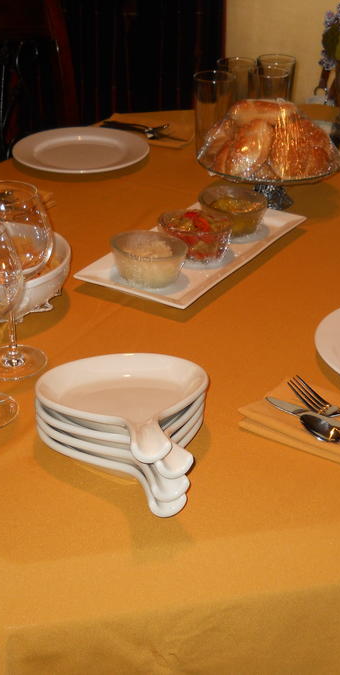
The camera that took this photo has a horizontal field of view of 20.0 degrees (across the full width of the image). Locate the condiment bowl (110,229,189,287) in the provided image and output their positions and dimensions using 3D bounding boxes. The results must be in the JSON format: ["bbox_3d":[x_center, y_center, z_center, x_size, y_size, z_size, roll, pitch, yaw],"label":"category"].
[{"bbox_3d":[-0.029,-0.110,1.393,0.112,0.050,0.112,1,29,-1],"label":"condiment bowl"}]

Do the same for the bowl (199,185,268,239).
[{"bbox_3d":[0.101,-0.201,1.562,0.112,0.050,0.112,1,29,0],"label":"bowl"}]

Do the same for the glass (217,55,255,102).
[{"bbox_3d":[0.135,-0.485,1.976,0.079,0.158,0.079,0,30,0],"label":"glass"}]

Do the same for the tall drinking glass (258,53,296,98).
[{"bbox_3d":[0.217,-0.497,1.997,0.079,0.158,0.079,0,30,0],"label":"tall drinking glass"}]

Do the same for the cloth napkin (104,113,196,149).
[{"bbox_3d":[-0.050,-0.434,2.031,0.225,0.012,0.146,13,31,19],"label":"cloth napkin"}]

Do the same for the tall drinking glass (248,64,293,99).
[{"bbox_3d":[0.192,-0.447,1.909,0.079,0.158,0.079,0,30,0],"label":"tall drinking glass"}]

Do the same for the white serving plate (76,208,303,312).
[{"bbox_3d":[0.045,-0.135,1.489,0.184,0.020,0.396,18,33,27],"label":"white serving plate"}]

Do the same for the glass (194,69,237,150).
[{"bbox_3d":[0.085,-0.430,1.880,0.079,0.158,0.079,0,30,0],"label":"glass"}]

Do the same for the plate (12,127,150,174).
[{"bbox_3d":[-0.174,-0.359,1.891,0.270,0.024,0.270,0,30,0],"label":"plate"}]

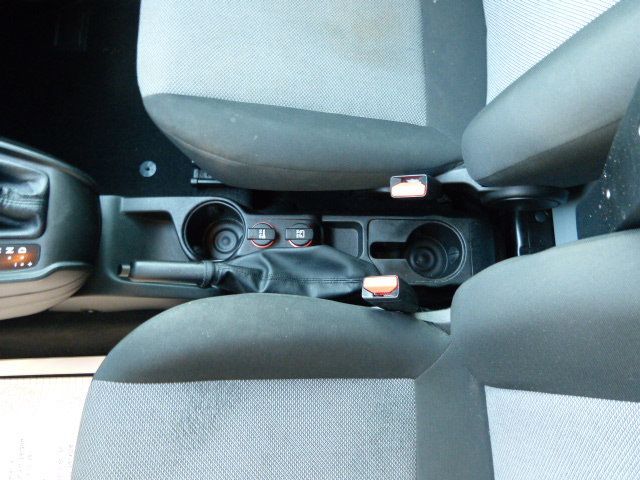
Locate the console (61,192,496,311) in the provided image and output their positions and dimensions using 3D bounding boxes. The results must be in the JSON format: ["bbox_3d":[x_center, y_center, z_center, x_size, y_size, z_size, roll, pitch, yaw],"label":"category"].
[{"bbox_3d":[-0.059,0.028,0.740,0.660,0.190,0.170,1,80,0],"label":"console"}]

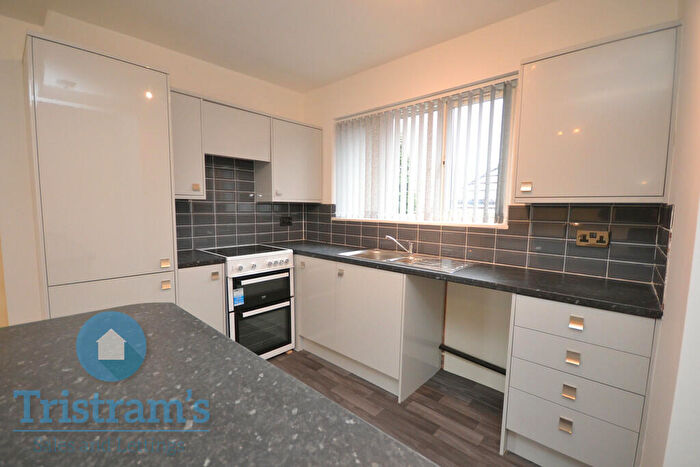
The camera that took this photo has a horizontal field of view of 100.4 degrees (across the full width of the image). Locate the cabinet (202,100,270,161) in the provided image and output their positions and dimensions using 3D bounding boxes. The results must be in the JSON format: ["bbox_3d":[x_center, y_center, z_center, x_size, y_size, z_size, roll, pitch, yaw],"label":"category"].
[{"bbox_3d":[-1.004,-0.823,2.482,0.305,0.406,0.595,5,6,40],"label":"cabinet"}]

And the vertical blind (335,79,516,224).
[{"bbox_3d":[0.500,-0.605,2.550,1.655,0.987,0.080,5,6,40],"label":"vertical blind"}]

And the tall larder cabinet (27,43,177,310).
[{"bbox_3d":[-1.490,0.076,1.790,0.575,2.061,0.571,5,6,40],"label":"tall larder cabinet"}]

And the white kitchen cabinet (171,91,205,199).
[{"bbox_3d":[-1.298,-0.625,2.154,0.305,0.740,0.307,5,6,40],"label":"white kitchen cabinet"}]

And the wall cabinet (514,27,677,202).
[{"bbox_3d":[1.291,-0.544,1.589,0.616,0.768,0.310,5,6,40],"label":"wall cabinet"}]

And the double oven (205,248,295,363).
[{"bbox_3d":[-0.903,0.597,2.537,0.585,0.916,0.602,5,6,40],"label":"double oven"}]

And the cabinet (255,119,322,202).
[{"bbox_3d":[-0.609,-0.698,2.969,0.300,0.770,0.627,5,6,40],"label":"cabinet"}]

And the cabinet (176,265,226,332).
[{"bbox_3d":[-1.217,0.643,2.177,0.575,0.876,0.310,5,6,40],"label":"cabinet"}]

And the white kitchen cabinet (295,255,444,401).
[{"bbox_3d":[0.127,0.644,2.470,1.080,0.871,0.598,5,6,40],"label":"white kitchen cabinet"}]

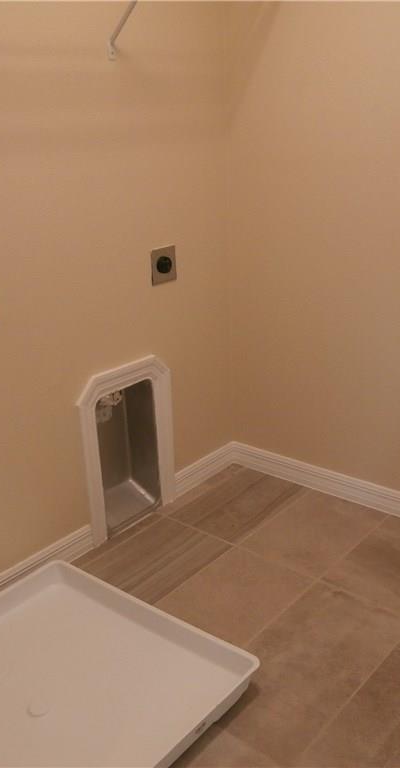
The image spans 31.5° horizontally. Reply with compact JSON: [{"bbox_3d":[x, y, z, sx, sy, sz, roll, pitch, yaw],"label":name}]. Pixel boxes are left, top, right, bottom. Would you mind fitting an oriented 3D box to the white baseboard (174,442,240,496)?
[{"bbox_3d":[0.028,0.322,2.703,0.016,0.084,0.347,14,26,38],"label":"white baseboard"}]

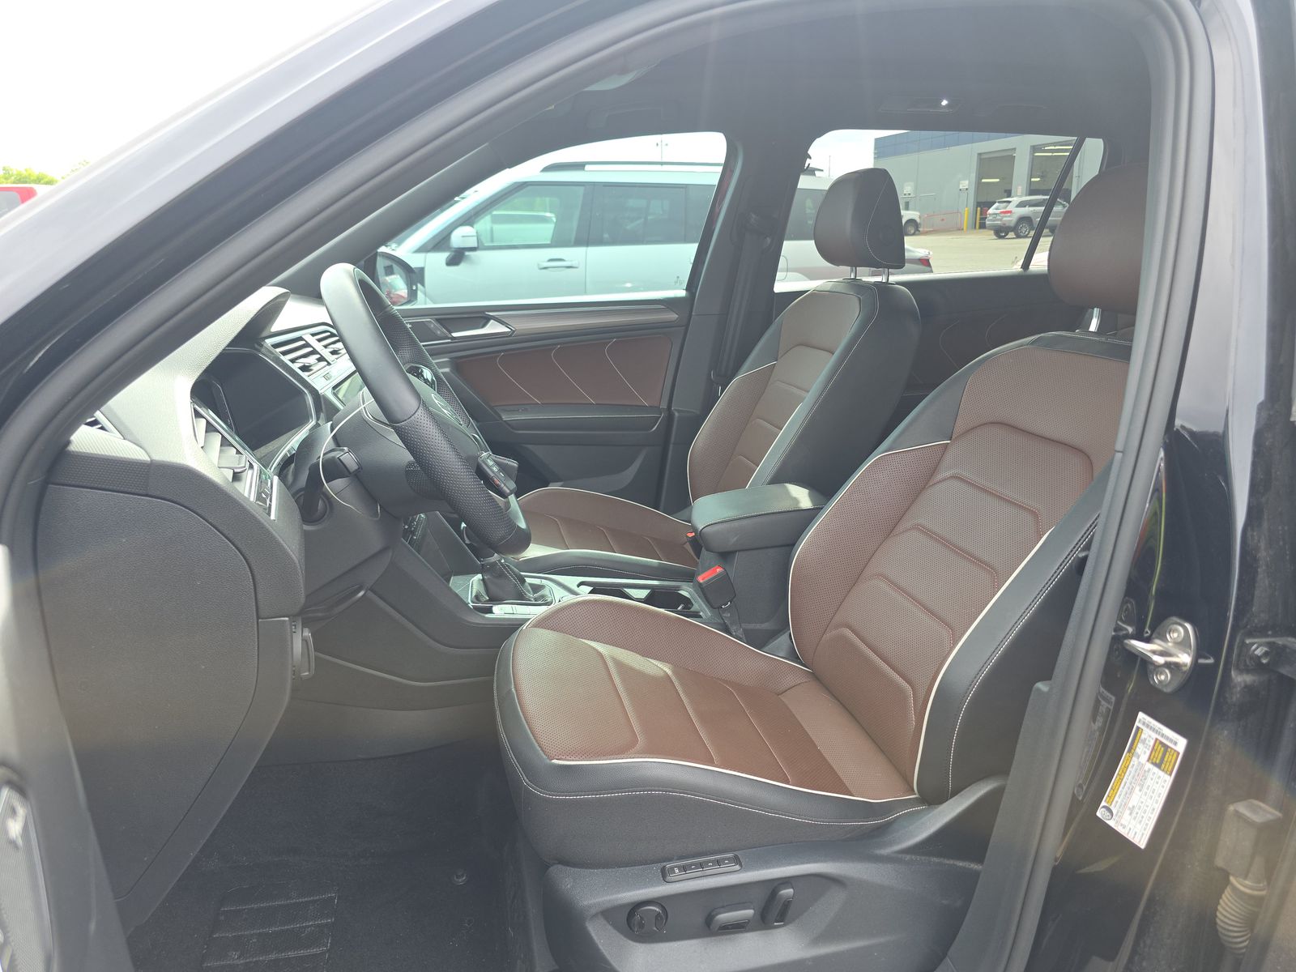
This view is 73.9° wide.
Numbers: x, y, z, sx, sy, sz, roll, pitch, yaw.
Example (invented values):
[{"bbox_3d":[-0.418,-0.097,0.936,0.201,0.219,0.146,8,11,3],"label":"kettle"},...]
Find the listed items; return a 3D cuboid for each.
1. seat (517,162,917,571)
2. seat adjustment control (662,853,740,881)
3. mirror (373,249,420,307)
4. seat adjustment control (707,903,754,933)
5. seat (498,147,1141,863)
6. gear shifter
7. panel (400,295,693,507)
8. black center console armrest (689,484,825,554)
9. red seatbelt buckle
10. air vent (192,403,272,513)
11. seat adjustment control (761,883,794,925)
[{"bbox_3d":[0.078,-0.217,1.754,0.870,0.790,0.540,-5,18,-13],"label":"seat"},{"bbox_3d":[0.056,0.398,0.899,0.088,0.022,0.012,-5,-12,-13],"label":"seat adjustment control"},{"bbox_3d":[-0.648,-0.514,2.131,0.130,0.145,0.220,-2,17,0],"label":"mirror"},{"bbox_3d":[0.087,0.457,0.909,0.050,0.024,0.022,-5,18,-13],"label":"seat adjustment control"},{"bbox_3d":[0.248,-0.006,1.110,0.950,0.770,0.540,-5,18,-13],"label":"seat"},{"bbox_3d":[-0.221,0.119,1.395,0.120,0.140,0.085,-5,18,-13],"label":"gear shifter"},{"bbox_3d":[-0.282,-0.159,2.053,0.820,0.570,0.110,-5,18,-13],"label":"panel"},{"bbox_3d":[0.219,0.046,1.481,0.290,0.070,0.148,-7,17,-10],"label":"black center console armrest"},{"bbox_3d":[0.113,0.163,1.396,0.050,0.057,0.028,-33,21,-3],"label":"red seatbelt buckle"},{"bbox_3d":[-0.322,-0.021,0.664,0.028,0.088,0.085,-38,22,-1],"label":"air vent"},{"bbox_3d":[0.139,0.446,0.919,0.021,0.046,0.022,16,12,-18],"label":"seat adjustment control"}]

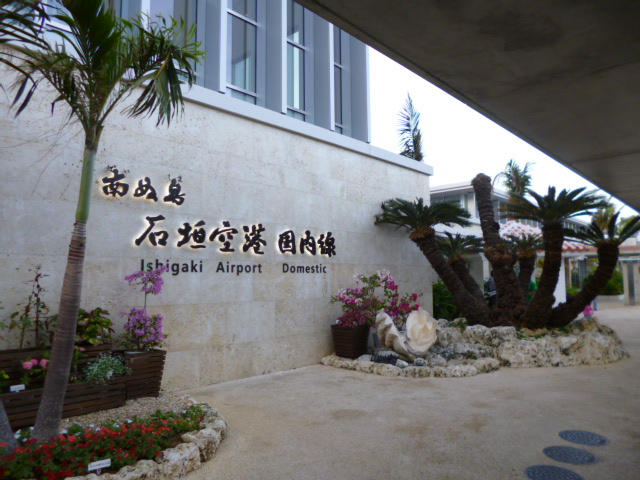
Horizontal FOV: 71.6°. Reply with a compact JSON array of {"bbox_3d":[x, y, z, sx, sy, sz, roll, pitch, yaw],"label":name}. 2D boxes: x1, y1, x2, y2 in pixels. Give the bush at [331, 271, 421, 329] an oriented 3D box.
[{"bbox_3d":[0.982,1.081,7.995,1.550,1.030,0.900,1,-6,-15],"label":"bush"}]

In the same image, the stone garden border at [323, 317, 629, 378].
[{"bbox_3d":[3.018,1.896,8.338,5.911,0.660,2.574,1,-6,-15],"label":"stone garden border"}]

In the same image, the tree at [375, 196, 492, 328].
[{"bbox_3d":[2.296,0.435,8.974,2.150,2.400,1.700,0,-6,0],"label":"tree"}]

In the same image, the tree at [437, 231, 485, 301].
[{"bbox_3d":[3.046,0.618,9.618,1.100,1.550,1.000,0,-6,0],"label":"tree"}]

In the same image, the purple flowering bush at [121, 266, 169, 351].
[{"bbox_3d":[-2.171,0.845,5.473,0.560,1.030,0.520,1,-6,-19],"label":"purple flowering bush"}]

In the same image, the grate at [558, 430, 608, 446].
[{"bbox_3d":[2.408,1.830,4.064,0.401,0.030,0.401,0,-6,0],"label":"grate"}]

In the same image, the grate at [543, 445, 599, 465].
[{"bbox_3d":[2.068,1.794,3.665,0.403,0.030,0.403,0,-6,0],"label":"grate"}]

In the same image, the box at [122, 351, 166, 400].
[{"bbox_3d":[-2.116,1.644,5.364,0.480,0.550,0.450,1,-6,-19],"label":"box"}]

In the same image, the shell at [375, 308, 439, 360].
[{"bbox_3d":[1.466,1.584,7.436,1.060,0.880,0.650,-1,-6,10],"label":"shell"}]

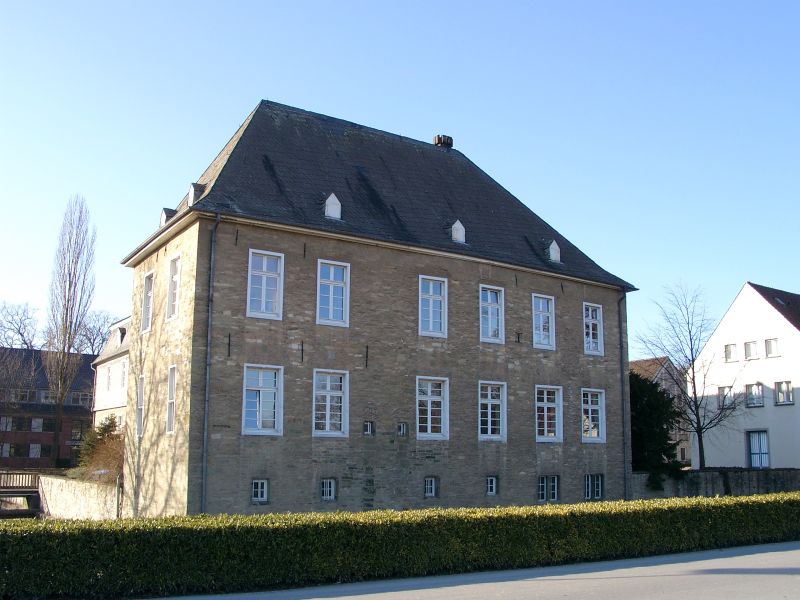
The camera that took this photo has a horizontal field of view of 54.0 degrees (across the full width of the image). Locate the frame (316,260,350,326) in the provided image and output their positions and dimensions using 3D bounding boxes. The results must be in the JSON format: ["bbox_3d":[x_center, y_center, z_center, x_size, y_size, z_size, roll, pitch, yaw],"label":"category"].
[{"bbox_3d":[-2.156,-0.192,25.277,1.178,2.116,0.200,8,-13,-32],"label":"frame"}]

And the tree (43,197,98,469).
[{"bbox_3d":[-30.677,2.348,72.416,4.400,25.257,4.400,5,-12,-23],"label":"tree"}]

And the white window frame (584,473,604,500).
[{"bbox_3d":[7.870,7.594,31.928,0.930,0.980,0.170,8,-13,-32],"label":"white window frame"}]

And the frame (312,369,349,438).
[{"bbox_3d":[-2.180,3.243,24.617,1.262,2.087,0.200,8,-13,-32],"label":"frame"}]

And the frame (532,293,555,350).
[{"bbox_3d":[5.548,0.868,30.530,1.169,2.137,0.190,8,-14,-33],"label":"frame"}]

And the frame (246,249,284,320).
[{"bbox_3d":[-4.325,-0.477,25.227,1.213,2.200,0.170,8,-13,-32],"label":"frame"}]

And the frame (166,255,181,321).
[{"bbox_3d":[-7.001,-0.371,24.544,0.170,2.050,1.172,8,-14,-33],"label":"frame"}]

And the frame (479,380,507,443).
[{"bbox_3d":[3.458,4.199,29.572,1.356,2.192,0.200,8,-13,-32],"label":"frame"}]

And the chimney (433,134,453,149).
[{"bbox_3d":[2.038,-7.184,35.208,0.660,0.490,0.600,8,-13,-32],"label":"chimney"}]

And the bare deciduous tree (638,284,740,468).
[{"bbox_3d":[15.527,4.196,42.000,5.345,9.968,5.078,1,-11,0],"label":"bare deciduous tree"}]

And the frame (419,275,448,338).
[{"bbox_3d":[1.137,0.252,27.333,1.204,2.123,0.200,8,-13,-32],"label":"frame"}]

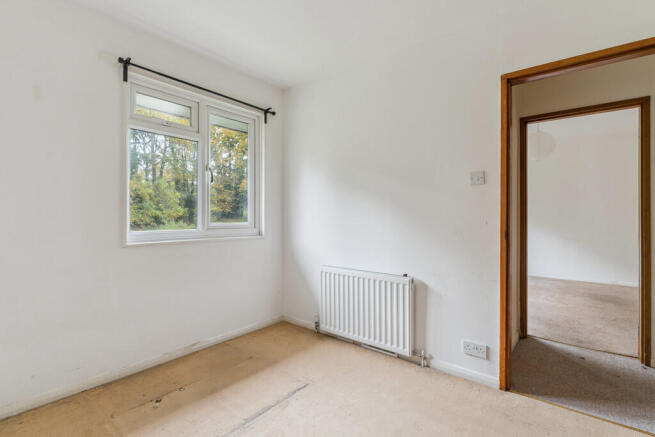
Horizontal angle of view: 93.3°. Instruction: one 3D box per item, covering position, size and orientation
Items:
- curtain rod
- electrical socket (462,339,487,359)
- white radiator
[{"bbox_3d":[-0.976,-1.033,2.652,0.095,0.143,1.420,0,0,39],"label":"curtain rod"},{"bbox_3d":[1.008,0.894,2.110,0.146,0.087,0.022,0,0,39],"label":"electrical socket"},{"bbox_3d":[0.295,0.736,2.605,0.875,0.595,0.085,0,0,39],"label":"white radiator"}]

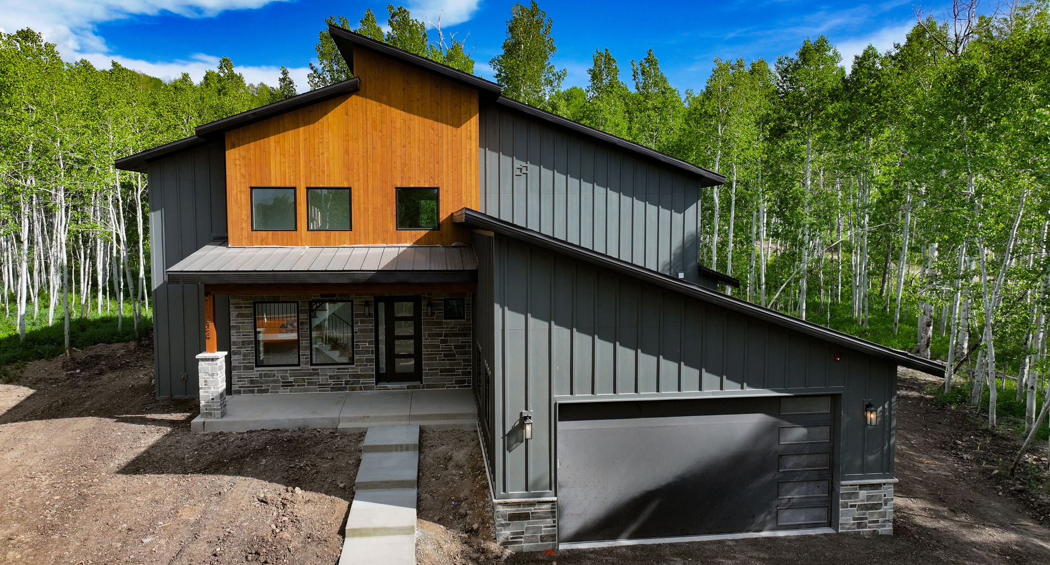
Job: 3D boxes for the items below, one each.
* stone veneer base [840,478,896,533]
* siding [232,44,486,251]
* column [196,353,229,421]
[{"bbox_3d":[6.604,4.312,14.093,1.193,1.076,0.200,-1,4,-7],"label":"stone veneer base"},{"bbox_3d":[-4.769,-3.775,20.398,6.940,5.440,0.200,-1,5,-7],"label":"siding"},{"bbox_3d":[-7.810,2.563,18.152,0.560,1.580,0.570,-1,5,-7],"label":"column"}]

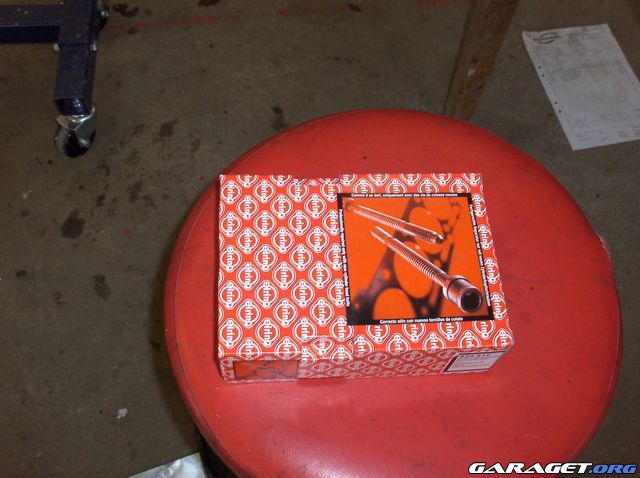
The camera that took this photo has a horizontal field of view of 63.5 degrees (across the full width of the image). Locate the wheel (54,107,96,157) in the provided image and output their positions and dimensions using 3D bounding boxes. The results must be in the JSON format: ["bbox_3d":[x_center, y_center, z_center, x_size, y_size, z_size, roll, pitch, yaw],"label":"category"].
[{"bbox_3d":[-0.421,-0.182,0.895,0.047,0.080,0.071,28,66,10],"label":"wheel"}]

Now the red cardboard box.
[{"bbox_3d":[0.027,0.026,0.389,0.195,0.062,0.136,-1,64,-4],"label":"red cardboard box"}]

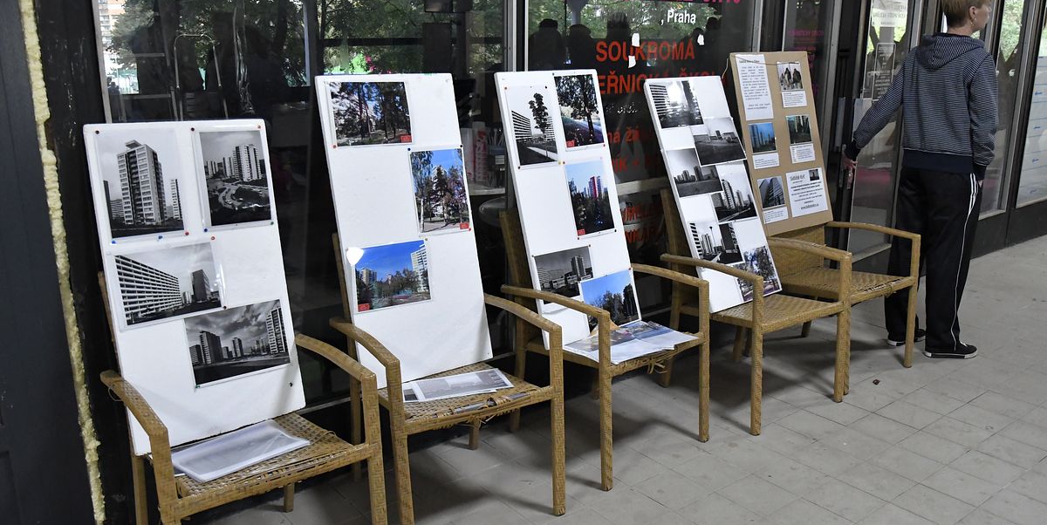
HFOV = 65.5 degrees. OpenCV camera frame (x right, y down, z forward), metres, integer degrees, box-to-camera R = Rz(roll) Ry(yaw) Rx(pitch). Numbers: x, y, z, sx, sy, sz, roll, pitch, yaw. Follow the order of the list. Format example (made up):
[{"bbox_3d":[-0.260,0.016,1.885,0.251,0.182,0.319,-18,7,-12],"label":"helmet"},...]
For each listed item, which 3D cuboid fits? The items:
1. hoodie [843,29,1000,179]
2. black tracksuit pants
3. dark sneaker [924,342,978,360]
[{"bbox_3d":[1.935,-0.748,3.906,0.330,0.680,0.700,-6,16,-22],"label":"hoodie"},{"bbox_3d":[2.000,-0.044,4.022,0.270,0.940,0.420,-4,15,-15],"label":"black tracksuit pants"},{"bbox_3d":[2.101,0.408,4.005,0.262,0.100,0.100,0,15,0],"label":"dark sneaker"}]

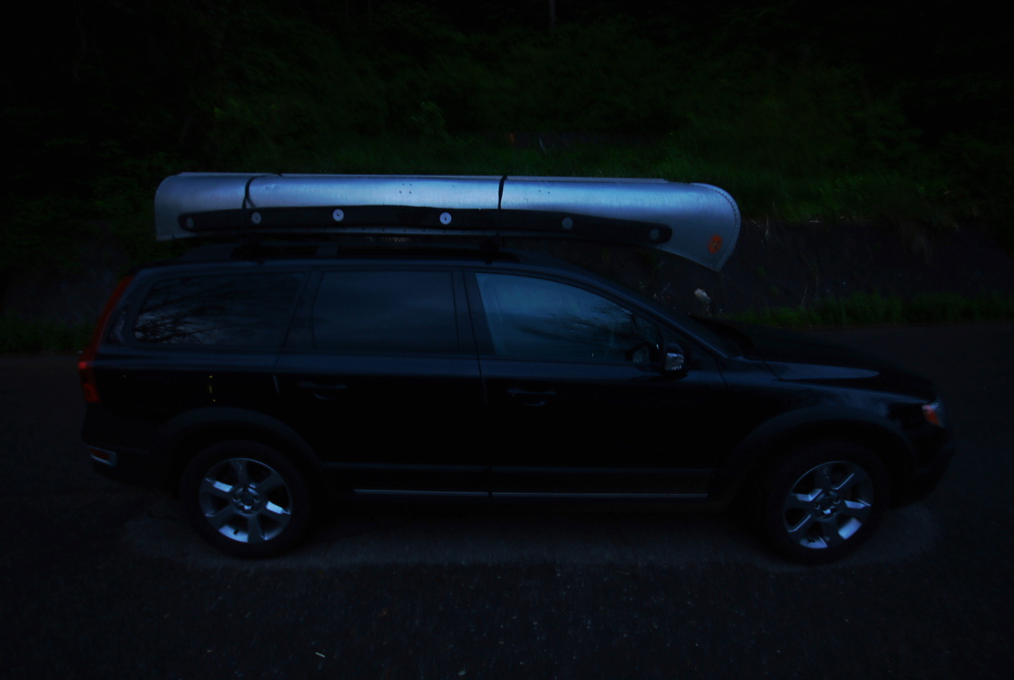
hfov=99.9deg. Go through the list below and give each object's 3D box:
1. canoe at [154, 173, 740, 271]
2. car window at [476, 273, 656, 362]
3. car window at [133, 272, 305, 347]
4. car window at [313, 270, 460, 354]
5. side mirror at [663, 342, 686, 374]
[{"bbox_3d":[-0.389,-0.745,2.695,3.680,0.550,1.020,1,10,1],"label":"canoe"},{"bbox_3d":[0.287,-0.108,2.055,0.880,0.457,0.050,0,-12,-1],"label":"car window"},{"bbox_3d":[-1.430,-0.153,2.121,0.856,0.384,0.050,0,-12,4],"label":"car window"},{"bbox_3d":[-0.581,-0.135,2.056,0.715,0.419,0.050,0,-12,1],"label":"car window"},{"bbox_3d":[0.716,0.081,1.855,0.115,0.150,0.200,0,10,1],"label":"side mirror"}]

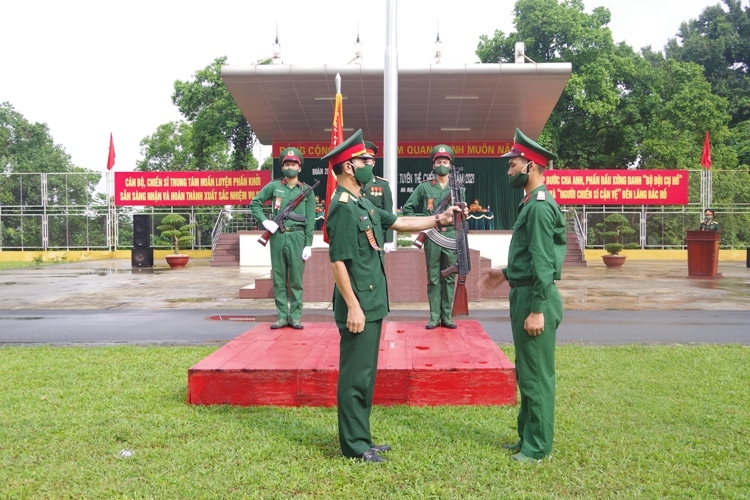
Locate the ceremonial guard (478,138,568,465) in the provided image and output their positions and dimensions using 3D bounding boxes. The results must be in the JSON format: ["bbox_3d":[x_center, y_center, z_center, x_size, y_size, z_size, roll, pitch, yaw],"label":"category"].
[{"bbox_3d":[0.817,0.233,4.157,0.480,1.800,0.520,0,1,-3],"label":"ceremonial guard"}]

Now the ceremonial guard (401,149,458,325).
[{"bbox_3d":[0.584,-0.152,7.620,0.620,1.830,0.420,0,2,2],"label":"ceremonial guard"}]

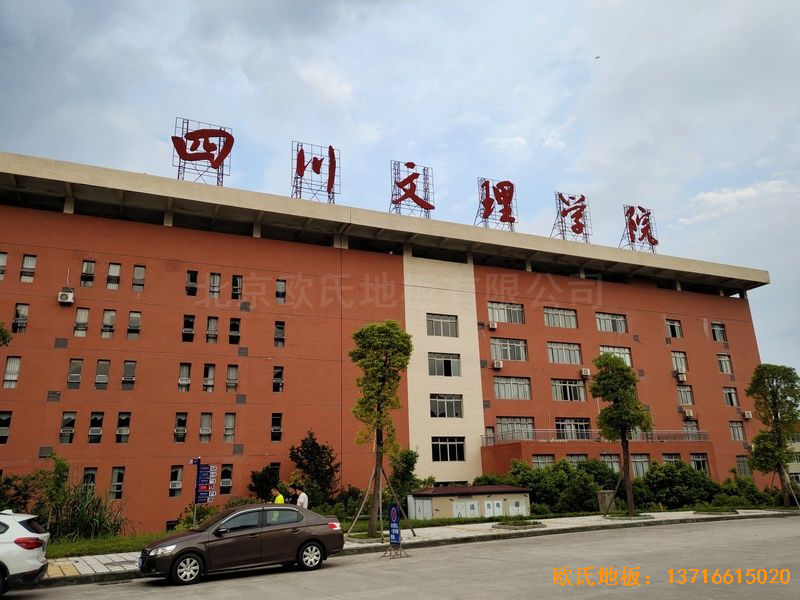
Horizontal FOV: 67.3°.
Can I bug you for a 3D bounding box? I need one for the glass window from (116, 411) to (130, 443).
[{"bbox_3d":[-17.945,8.320,39.095,0.730,1.982,0.150,6,-19,-22],"label":"glass window"}]

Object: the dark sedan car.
[{"bbox_3d":[-3.556,5.550,13.945,4.440,1.466,1.750,8,-20,-28],"label":"dark sedan car"}]

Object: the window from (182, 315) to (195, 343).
[{"bbox_3d":[-14.700,2.006,41.884,0.718,1.921,0.150,5,-18,-22],"label":"window"}]

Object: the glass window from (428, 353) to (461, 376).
[{"bbox_3d":[3.885,5.629,51.956,3.054,1.979,0.180,5,-18,-23],"label":"glass window"}]

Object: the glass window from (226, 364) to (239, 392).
[{"bbox_3d":[-11.714,5.501,42.090,0.708,1.913,0.150,5,-18,-22],"label":"glass window"}]

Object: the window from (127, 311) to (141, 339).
[{"bbox_3d":[-17.518,1.723,39.678,0.738,1.887,0.150,5,-19,-23],"label":"window"}]

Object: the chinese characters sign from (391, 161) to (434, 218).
[{"bbox_3d":[1.143,-9.440,51.858,4.012,4.972,0.800,5,-18,-22],"label":"chinese characters sign"}]

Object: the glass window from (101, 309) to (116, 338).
[{"bbox_3d":[-19.351,1.615,39.970,0.719,1.944,0.150,5,-18,-22],"label":"glass window"}]

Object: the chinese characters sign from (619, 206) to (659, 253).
[{"bbox_3d":[24.813,-7.055,61.851,4.216,5.152,0.800,6,-19,-22],"label":"chinese characters sign"}]

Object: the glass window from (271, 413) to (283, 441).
[{"bbox_3d":[-8.491,8.790,41.442,0.700,1.867,0.150,5,-19,-23],"label":"glass window"}]

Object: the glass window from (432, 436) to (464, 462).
[{"bbox_3d":[4.070,12.405,49.872,3.059,1.966,0.180,5,-18,-23],"label":"glass window"}]

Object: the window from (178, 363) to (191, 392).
[{"bbox_3d":[-15.472,5.599,43.275,0.735,2.045,0.180,5,-18,-23],"label":"window"}]

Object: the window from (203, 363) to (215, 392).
[{"bbox_3d":[-13.418,5.467,42.282,0.718,2.020,0.160,5,-18,-22],"label":"window"}]

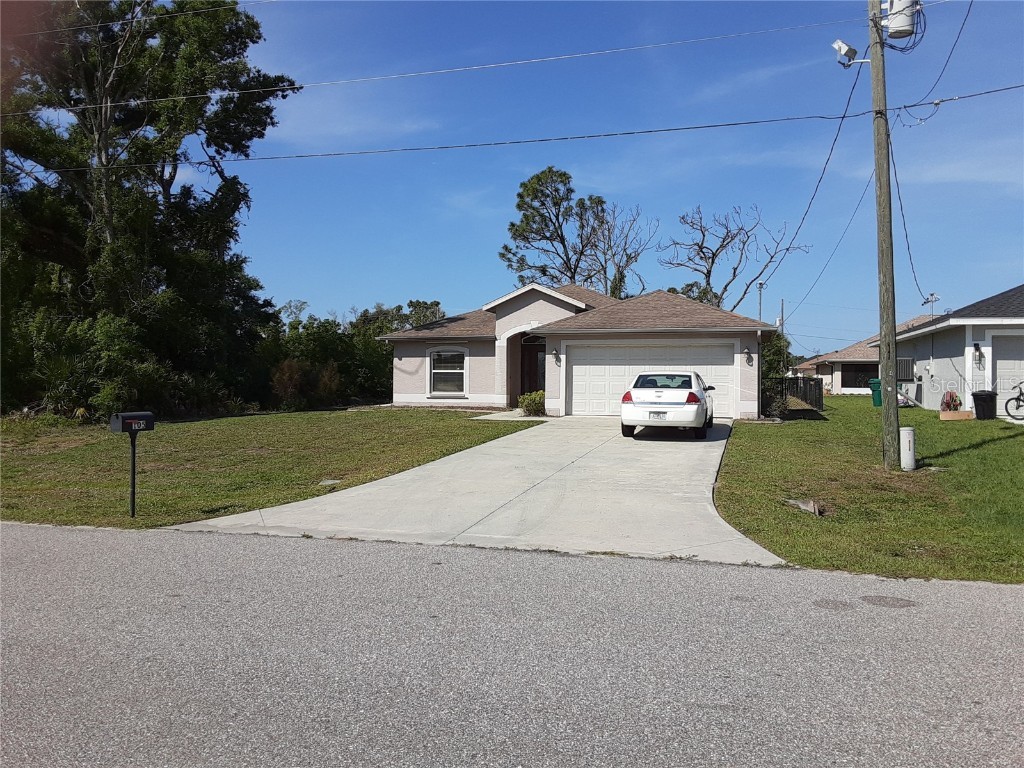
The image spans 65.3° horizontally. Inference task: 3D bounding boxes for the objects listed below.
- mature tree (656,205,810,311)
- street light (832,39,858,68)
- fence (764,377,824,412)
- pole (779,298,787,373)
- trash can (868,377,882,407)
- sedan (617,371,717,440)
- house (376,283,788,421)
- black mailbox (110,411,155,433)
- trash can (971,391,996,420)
[{"bbox_3d":[13.300,-4.950,48.000,9.000,11.300,8.000,0,1,15],"label":"mature tree"},{"bbox_3d":[5.180,-5.130,12.400,0.360,0.400,0.380,0,1,30],"label":"street light"},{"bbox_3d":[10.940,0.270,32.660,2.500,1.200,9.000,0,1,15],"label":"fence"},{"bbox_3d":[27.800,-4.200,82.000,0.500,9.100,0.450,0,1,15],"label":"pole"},{"bbox_3d":[14.600,0.360,31.900,0.680,1.110,0.750,0,1,15],"label":"trash can"},{"bbox_3d":[3.720,0.390,18.650,1.860,1.470,5.050,0,1,16],"label":"sedan"},{"bbox_3d":[2.650,-1.650,30.900,13.700,5.100,14.800,0,1,15],"label":"house"},{"bbox_3d":[-4.280,0.415,9.000,0.175,0.230,0.510,0,1,15],"label":"black mailbox"},{"bbox_3d":[12.500,0.570,21.200,0.660,0.780,0.660,0,1,15],"label":"trash can"}]

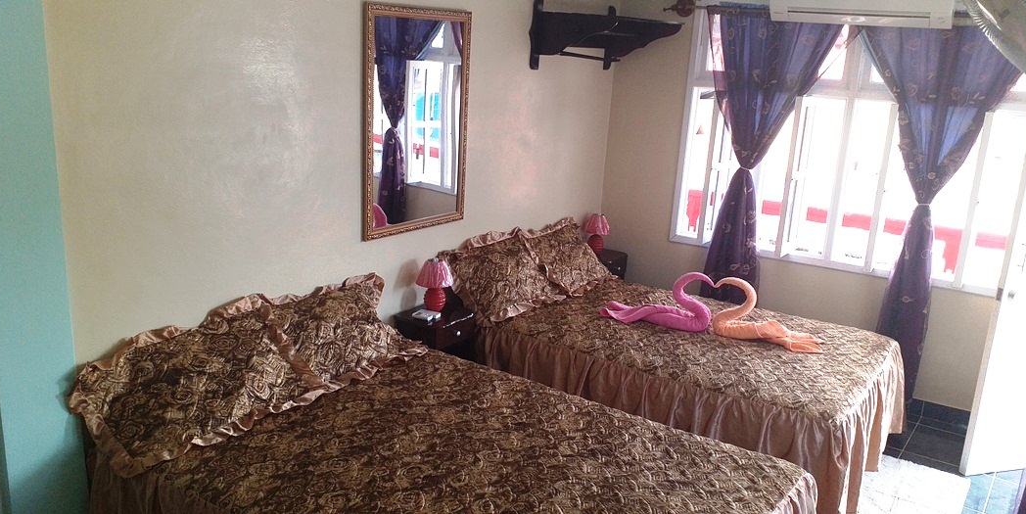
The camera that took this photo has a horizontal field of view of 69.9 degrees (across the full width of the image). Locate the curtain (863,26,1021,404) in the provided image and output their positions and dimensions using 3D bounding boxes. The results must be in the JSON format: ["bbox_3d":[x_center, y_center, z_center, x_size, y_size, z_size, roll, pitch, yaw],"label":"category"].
[{"bbox_3d":[2.126,-0.195,3.861,0.927,2.097,0.130,14,18,35],"label":"curtain"}]

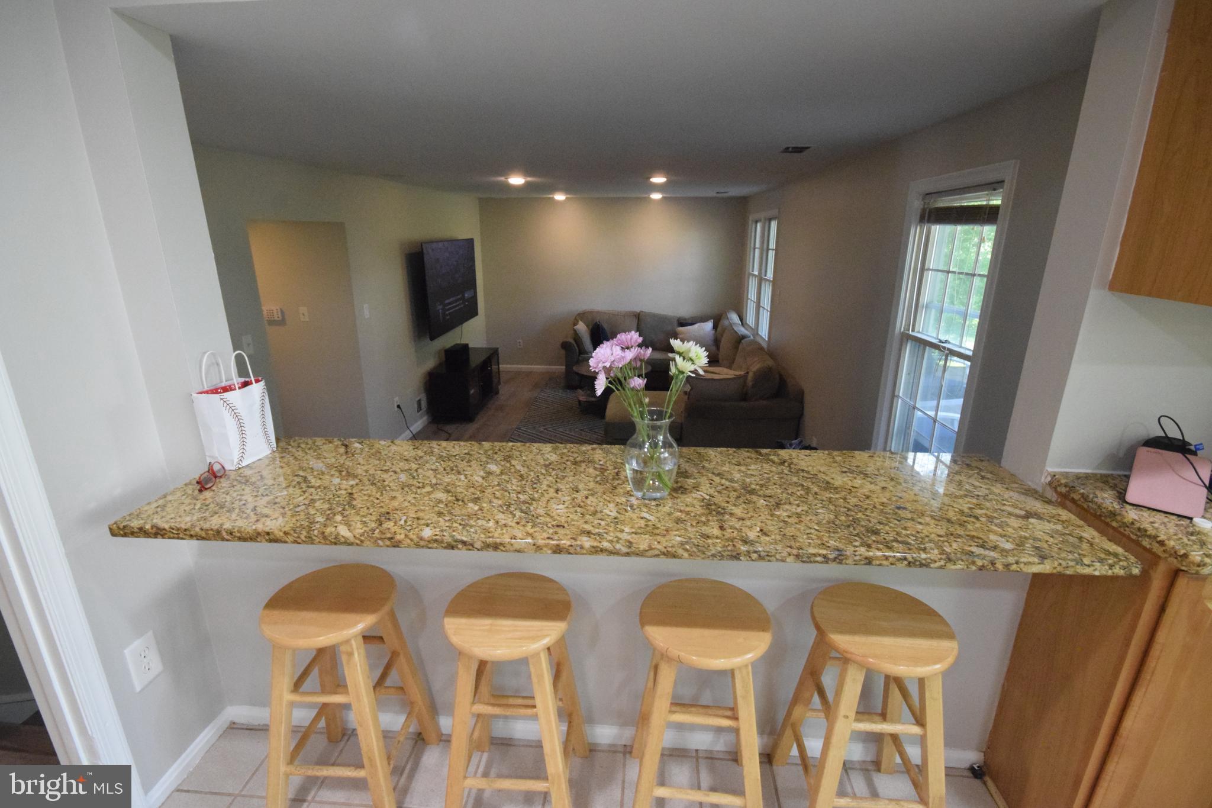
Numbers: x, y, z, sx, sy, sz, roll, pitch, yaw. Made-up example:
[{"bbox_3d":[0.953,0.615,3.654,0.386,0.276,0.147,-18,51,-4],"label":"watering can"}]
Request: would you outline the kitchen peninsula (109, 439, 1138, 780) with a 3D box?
[{"bbox_3d":[-0.018,0.601,1.619,2.332,0.785,0.597,1,17,4],"label":"kitchen peninsula"}]

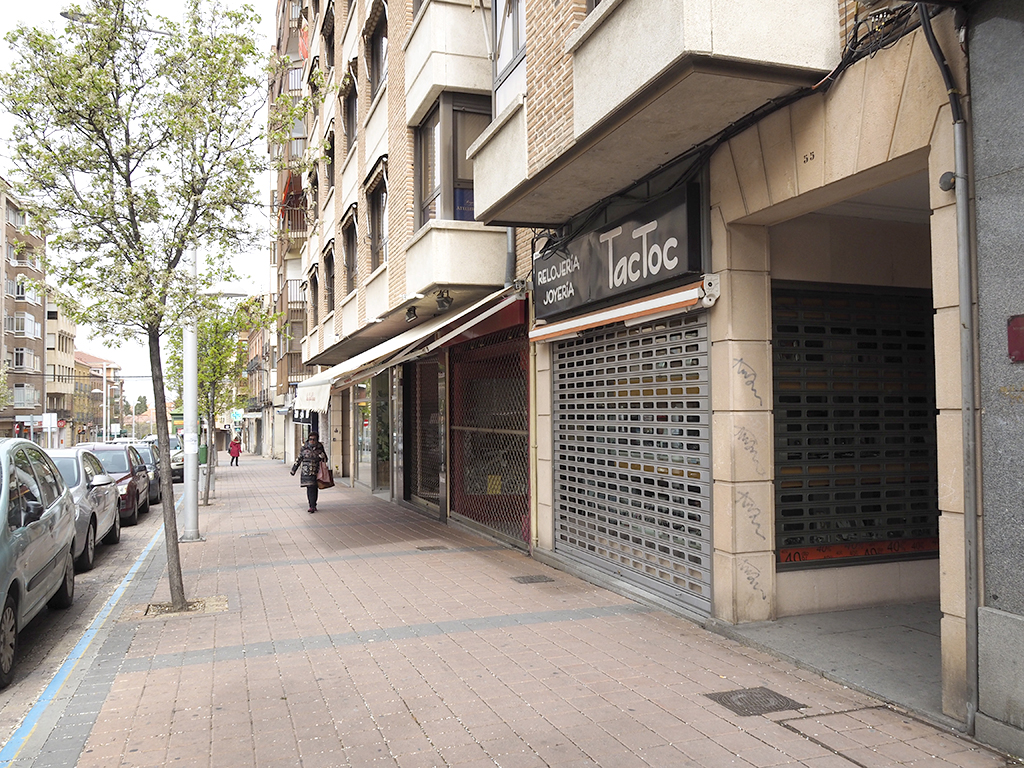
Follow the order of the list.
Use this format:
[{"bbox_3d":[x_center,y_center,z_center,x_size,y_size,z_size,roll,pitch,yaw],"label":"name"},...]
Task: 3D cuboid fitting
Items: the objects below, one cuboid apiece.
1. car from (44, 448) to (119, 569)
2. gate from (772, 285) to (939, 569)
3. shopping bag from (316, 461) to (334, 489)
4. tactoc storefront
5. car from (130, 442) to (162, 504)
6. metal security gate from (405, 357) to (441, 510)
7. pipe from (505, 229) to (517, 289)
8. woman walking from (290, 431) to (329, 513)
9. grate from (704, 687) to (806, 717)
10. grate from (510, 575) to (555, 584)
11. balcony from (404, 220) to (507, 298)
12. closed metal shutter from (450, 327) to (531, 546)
[{"bbox_3d":[-6.391,1.592,11.022,1.780,1.460,4.300,0,-4,-19],"label":"car"},{"bbox_3d":[2.739,0.316,6.479,1.650,2.200,0.100,0,-2,-19],"label":"gate"},{"bbox_3d":[-3.820,1.854,16.966,0.340,0.550,0.200,0,-2,-13],"label":"shopping bag"},{"bbox_3d":[0.842,0.166,8.103,0.320,3.350,3.820,0,-2,-19],"label":"tactoc storefront"},{"bbox_3d":[-10.067,2.329,21.667,1.740,1.480,4.200,0,-4,-19],"label":"car"},{"bbox_3d":[-1.694,0.858,15.755,0.120,2.750,2.770,0,-2,-19],"label":"metal security gate"},{"bbox_3d":[-0.012,-1.606,10.608,0.120,0.820,0.120,0,-2,-19],"label":"pipe"},{"bbox_3d":[-4.160,1.798,17.016,0.750,1.630,0.450,0,-2,-13],"label":"woman walking"},{"bbox_3d":[1.309,1.726,4.480,0.400,0.030,0.400,0,-4,-19],"label":"grate"},{"bbox_3d":[0.211,1.997,8.404,0.380,0.030,0.380,0,-4,-19],"label":"grate"},{"bbox_3d":[-0.817,-1.668,11.571,1.000,0.830,1.750,0,-2,-19],"label":"balcony"},{"bbox_3d":[-0.411,0.694,12.008,0.120,2.770,3.920,0,-2,-19],"label":"closed metal shutter"}]

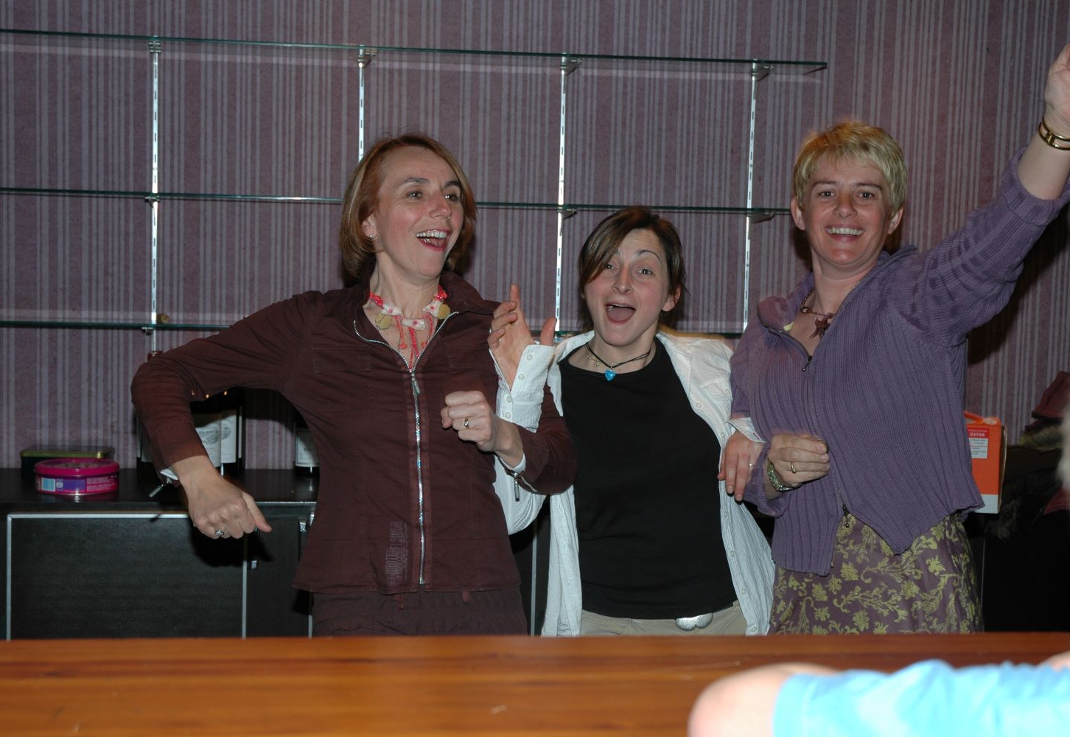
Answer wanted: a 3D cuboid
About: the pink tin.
[{"bbox_3d":[-1.034,0.245,3.965,0.185,0.054,0.185,1,5,0],"label":"pink tin"}]

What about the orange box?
[{"bbox_3d":[1.012,0.217,4.053,0.121,0.216,0.101,2,5,9],"label":"orange box"}]

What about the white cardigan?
[{"bbox_3d":[0.150,0.235,2.859,0.450,0.600,0.350,2,5,2],"label":"white cardigan"}]

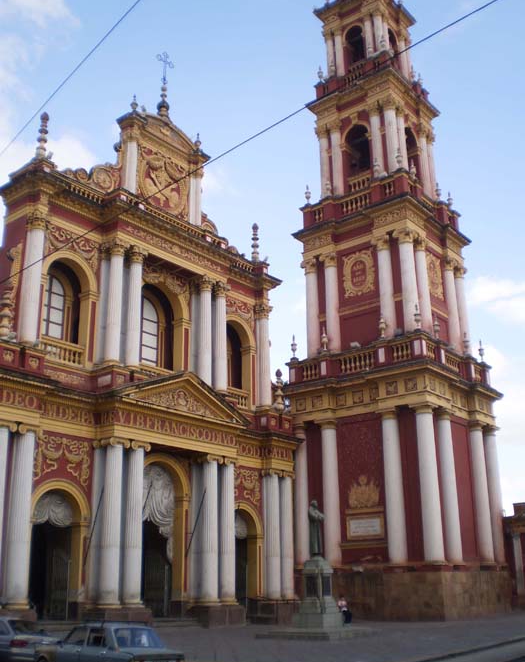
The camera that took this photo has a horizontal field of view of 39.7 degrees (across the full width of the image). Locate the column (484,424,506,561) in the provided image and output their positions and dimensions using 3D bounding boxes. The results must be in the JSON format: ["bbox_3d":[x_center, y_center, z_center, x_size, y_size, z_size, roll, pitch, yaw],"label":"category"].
[{"bbox_3d":[14.567,10.315,45.513,1.050,8.400,1.050,-16,-24,38],"label":"column"}]

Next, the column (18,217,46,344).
[{"bbox_3d":[-10.249,-2.455,32.592,0.877,6.329,0.877,-16,-24,38],"label":"column"}]

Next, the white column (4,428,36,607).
[{"bbox_3d":[-10.118,7.835,30.501,0.980,7.350,0.980,-16,-24,38],"label":"white column"}]

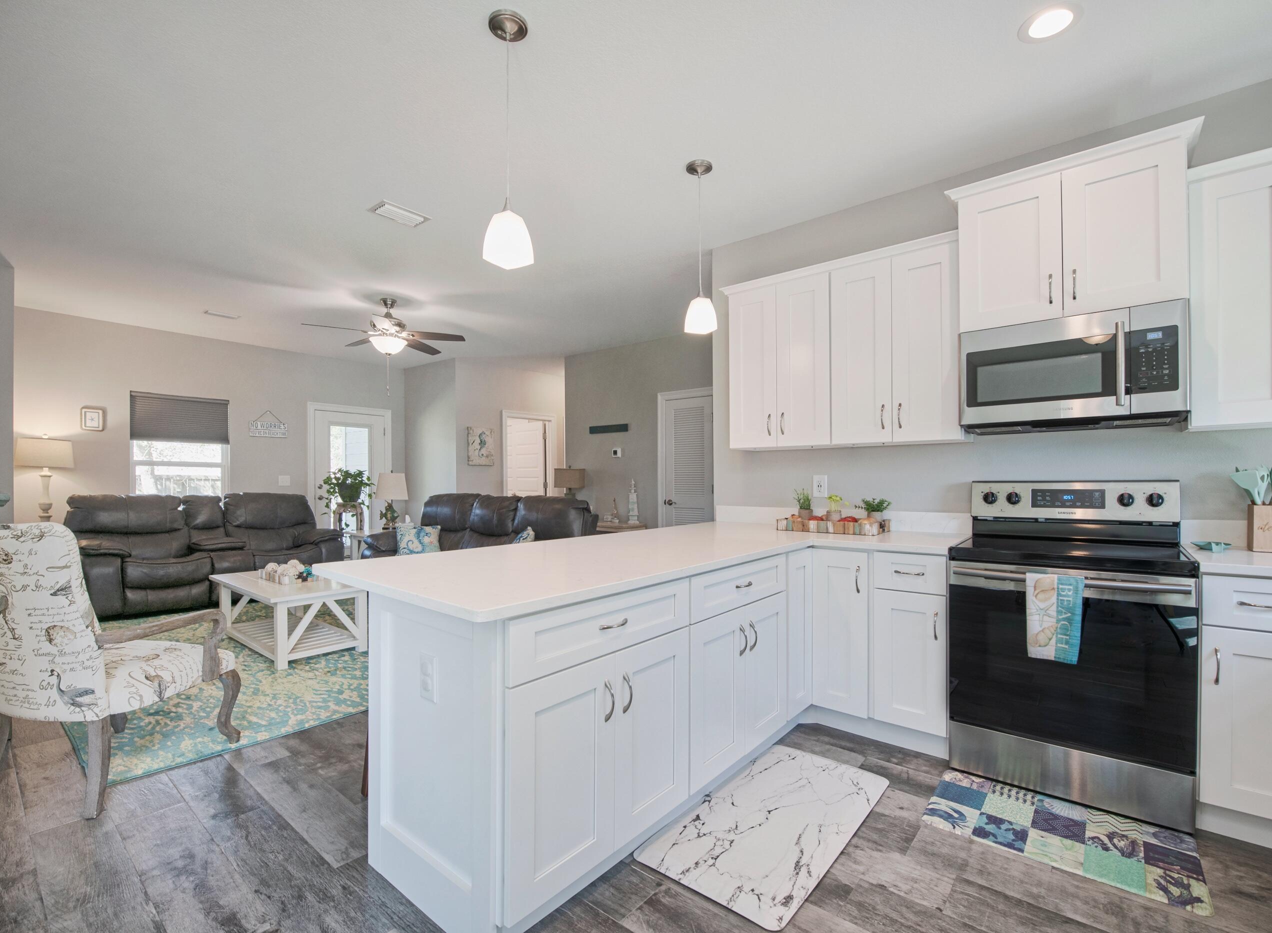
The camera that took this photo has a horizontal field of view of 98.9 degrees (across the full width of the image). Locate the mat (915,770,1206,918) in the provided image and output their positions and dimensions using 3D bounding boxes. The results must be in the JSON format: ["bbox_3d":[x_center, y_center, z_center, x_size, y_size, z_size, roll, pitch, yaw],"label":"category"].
[{"bbox_3d":[1.427,1.243,1.859,0.755,0.012,0.430,-1,-2,41],"label":"mat"}]

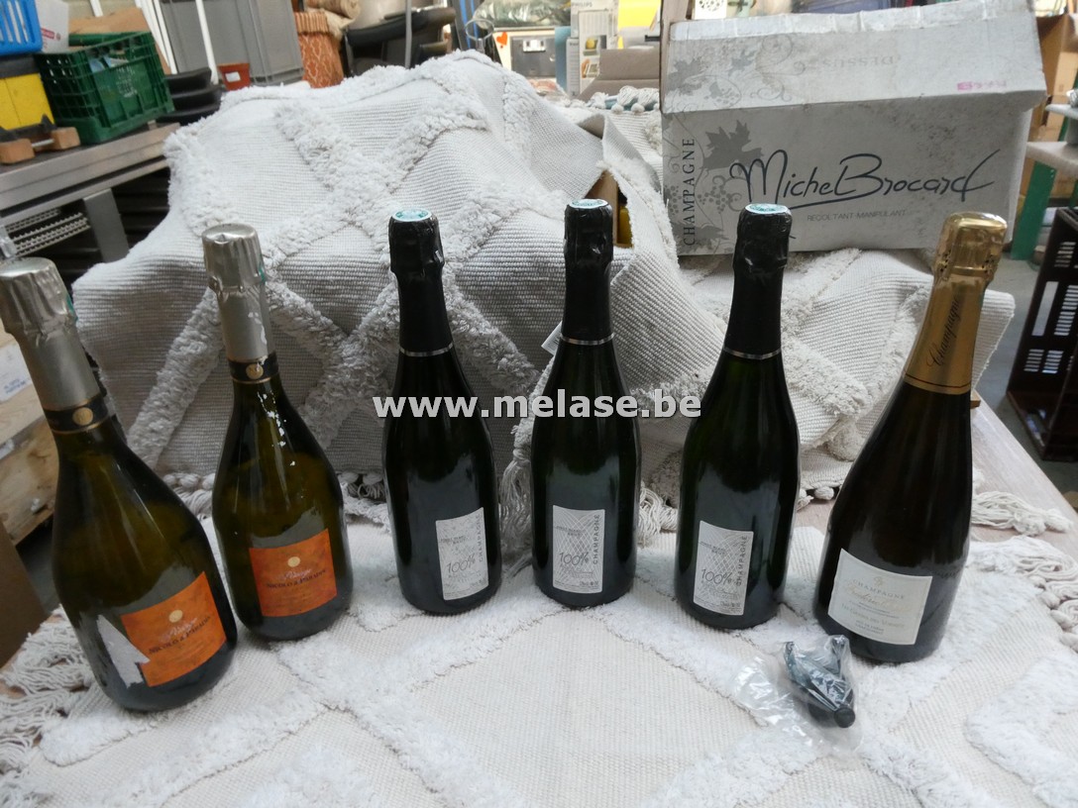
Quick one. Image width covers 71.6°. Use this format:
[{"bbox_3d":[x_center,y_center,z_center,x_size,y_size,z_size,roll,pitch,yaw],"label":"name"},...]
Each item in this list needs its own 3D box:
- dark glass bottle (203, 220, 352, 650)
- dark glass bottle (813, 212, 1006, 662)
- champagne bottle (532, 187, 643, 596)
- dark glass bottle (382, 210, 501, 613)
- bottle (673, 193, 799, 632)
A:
[{"bbox_3d":[-0.202,0.026,0.556,0.095,0.311,0.095,-13,27,-25],"label":"dark glass bottle"},{"bbox_3d":[0.261,0.031,0.516,0.089,0.315,0.089,17,29,30],"label":"dark glass bottle"},{"bbox_3d":[0.037,0.007,0.576,0.088,0.318,0.088,4,28,11],"label":"champagne bottle"},{"bbox_3d":[-0.080,0.013,0.576,0.088,0.318,0.088,-14,30,-23],"label":"dark glass bottle"},{"bbox_3d":[0.151,0.017,0.550,0.088,0.318,0.088,10,30,23],"label":"bottle"}]

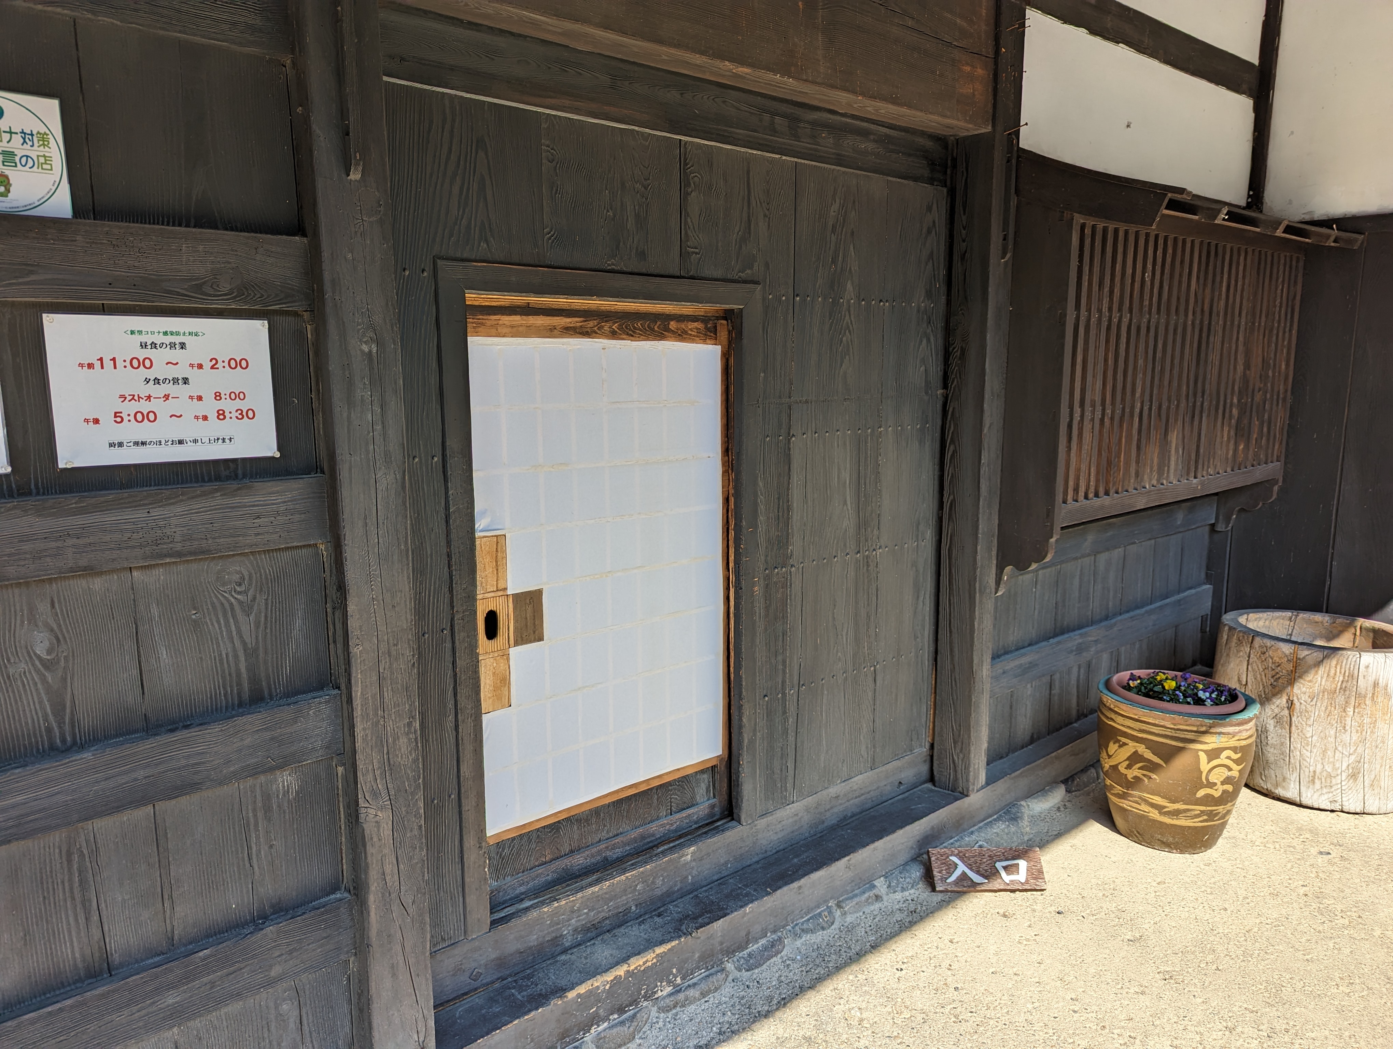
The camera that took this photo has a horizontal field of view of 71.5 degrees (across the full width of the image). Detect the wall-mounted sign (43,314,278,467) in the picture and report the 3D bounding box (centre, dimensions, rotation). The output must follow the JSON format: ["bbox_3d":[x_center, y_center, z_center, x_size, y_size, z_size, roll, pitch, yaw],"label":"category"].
[{"bbox_3d":[-0.795,-0.202,1.461,0.301,0.216,0.006,-8,11,-40],"label":"wall-mounted sign"}]

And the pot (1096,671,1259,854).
[{"bbox_3d":[1.497,0.751,3.044,0.452,0.474,0.452,-1,9,0],"label":"pot"}]

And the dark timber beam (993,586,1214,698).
[{"bbox_3d":[1.499,0.403,3.520,1.680,0.115,0.040,-8,11,-40],"label":"dark timber beam"}]

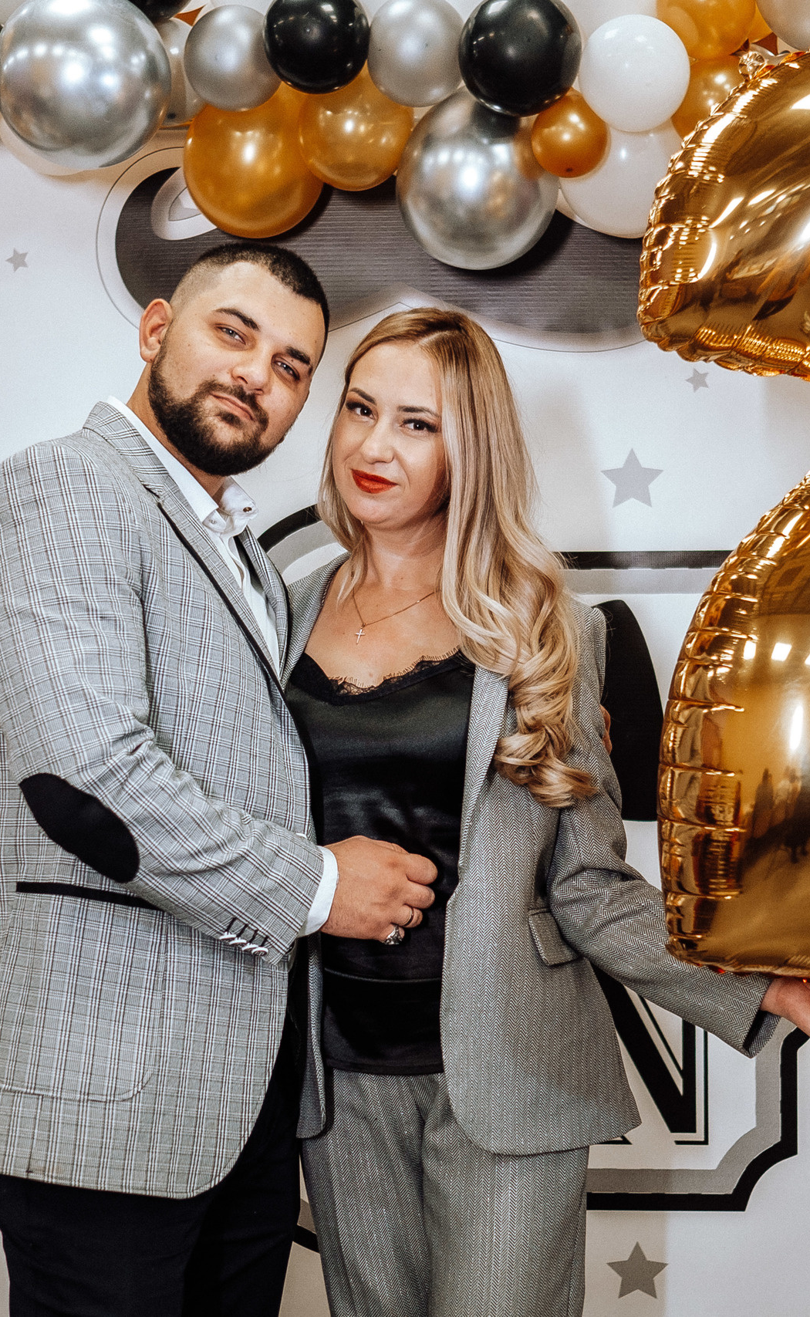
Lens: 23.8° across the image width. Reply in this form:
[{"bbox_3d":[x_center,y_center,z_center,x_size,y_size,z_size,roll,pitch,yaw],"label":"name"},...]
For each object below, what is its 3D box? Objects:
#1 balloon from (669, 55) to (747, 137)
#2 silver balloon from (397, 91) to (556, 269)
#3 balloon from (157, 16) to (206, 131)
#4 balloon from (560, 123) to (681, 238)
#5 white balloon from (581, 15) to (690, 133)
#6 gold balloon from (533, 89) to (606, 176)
[{"bbox_3d":[0.399,-0.713,2.450,0.124,0.126,0.128,0,1,0],"label":"balloon"},{"bbox_3d":[0.095,-0.616,2.480,0.209,0.226,0.217,0,1,0],"label":"silver balloon"},{"bbox_3d":[-0.308,-0.767,2.510,0.132,0.137,0.134,0,1,0],"label":"balloon"},{"bbox_3d":[0.291,-0.636,2.490,0.179,0.180,0.184,0,1,0],"label":"balloon"},{"bbox_3d":[0.286,-0.723,2.380,0.135,0.145,0.148,0,1,0],"label":"white balloon"},{"bbox_3d":[0.198,-0.629,2.300,0.090,0.105,0.097,0,2,0],"label":"gold balloon"}]

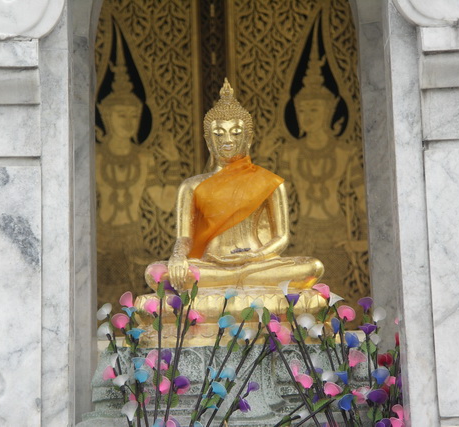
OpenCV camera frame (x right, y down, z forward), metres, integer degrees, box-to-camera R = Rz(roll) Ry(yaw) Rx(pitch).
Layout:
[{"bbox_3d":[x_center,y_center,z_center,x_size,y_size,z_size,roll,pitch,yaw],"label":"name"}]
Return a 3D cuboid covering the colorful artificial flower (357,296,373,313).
[{"bbox_3d":[0.392,0.264,9.000,0.046,0.042,0.045,-2,-22,0],"label":"colorful artificial flower"}]

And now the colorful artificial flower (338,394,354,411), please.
[{"bbox_3d":[0.332,0.539,8.900,0.043,0.042,0.039,-11,-21,26],"label":"colorful artificial flower"}]

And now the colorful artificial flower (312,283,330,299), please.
[{"bbox_3d":[0.262,0.223,9.000,0.052,0.042,0.045,-11,-24,23],"label":"colorful artificial flower"}]

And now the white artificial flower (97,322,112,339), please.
[{"bbox_3d":[-0.380,0.356,9.500,0.043,0.049,0.043,8,-18,-30],"label":"white artificial flower"}]

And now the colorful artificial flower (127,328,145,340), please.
[{"bbox_3d":[-0.268,0.350,9.000,0.052,0.031,0.045,-2,-22,0],"label":"colorful artificial flower"}]

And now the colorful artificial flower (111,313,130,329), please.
[{"bbox_3d":[-0.332,0.325,9.500,0.055,0.049,0.049,-9,-17,24],"label":"colorful artificial flower"}]

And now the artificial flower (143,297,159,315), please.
[{"bbox_3d":[-0.224,0.267,9.000,0.045,0.048,0.045,-9,-23,19],"label":"artificial flower"}]

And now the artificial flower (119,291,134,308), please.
[{"bbox_3d":[-0.297,0.249,9.000,0.040,0.048,0.045,-11,-24,23],"label":"artificial flower"}]

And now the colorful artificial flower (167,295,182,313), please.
[{"bbox_3d":[-0.159,0.261,9.000,0.040,0.048,0.045,-9,-23,19],"label":"colorful artificial flower"}]

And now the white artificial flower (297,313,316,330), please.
[{"bbox_3d":[0.235,0.330,9.550,0.055,0.055,0.052,-2,-16,0],"label":"white artificial flower"}]

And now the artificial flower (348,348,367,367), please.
[{"bbox_3d":[0.369,0.415,9.000,0.053,0.050,0.045,6,-23,-19],"label":"artificial flower"}]

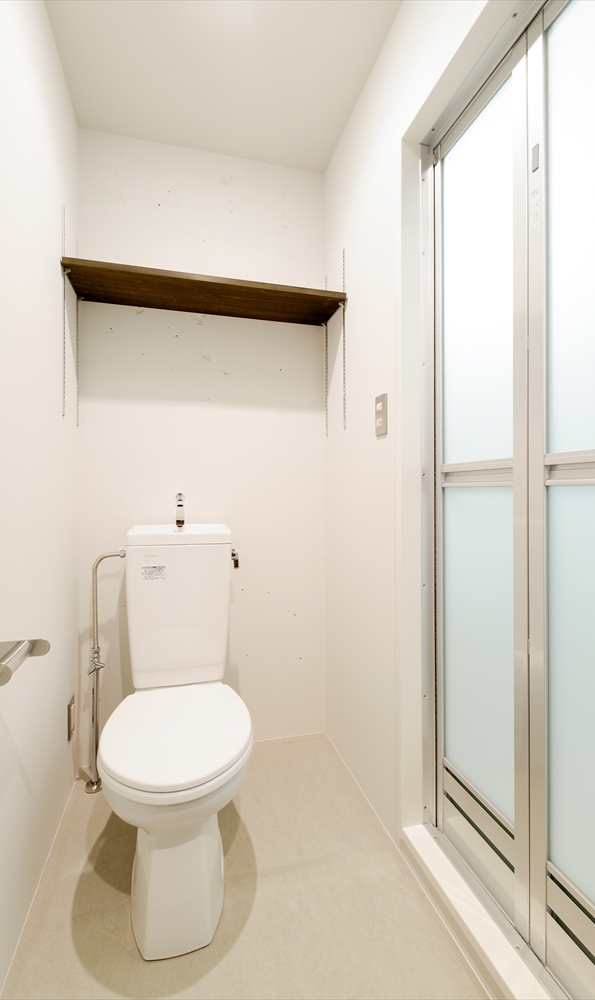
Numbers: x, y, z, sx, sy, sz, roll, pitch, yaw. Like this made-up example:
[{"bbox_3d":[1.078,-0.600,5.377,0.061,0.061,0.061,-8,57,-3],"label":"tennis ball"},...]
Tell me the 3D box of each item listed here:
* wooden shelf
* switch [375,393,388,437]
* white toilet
[{"bbox_3d":[-0.313,-0.756,1.544,0.953,0.022,0.240,0,0,-16],"label":"wooden shelf"},{"bbox_3d":[0.254,-0.259,1.273,0.009,0.120,0.070,0,0,-16],"label":"switch"},{"bbox_3d":[-0.351,0.552,1.254,0.382,0.901,0.767,0,0,-16],"label":"white toilet"}]

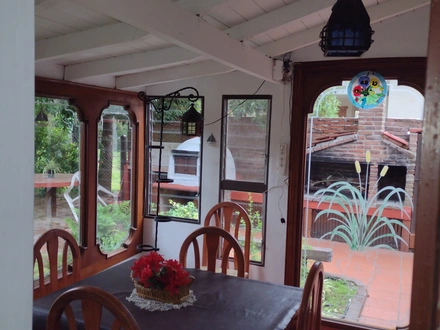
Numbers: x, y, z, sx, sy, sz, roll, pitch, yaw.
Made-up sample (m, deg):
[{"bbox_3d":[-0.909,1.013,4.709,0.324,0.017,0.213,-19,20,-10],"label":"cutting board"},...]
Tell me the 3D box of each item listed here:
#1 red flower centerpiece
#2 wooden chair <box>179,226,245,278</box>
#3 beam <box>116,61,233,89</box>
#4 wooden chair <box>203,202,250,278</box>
[{"bbox_3d":[-0.295,0.544,1.757,0.310,0.178,0.190,4,6,20],"label":"red flower centerpiece"},{"bbox_3d":[-0.115,0.883,1.952,0.450,1.000,0.500,4,5,17],"label":"wooden chair"},{"bbox_3d":[-0.365,-0.715,2.688,1.070,0.115,0.065,-3,3,21],"label":"beam"},{"bbox_3d":[-0.009,0.818,2.716,0.450,1.000,0.500,4,5,18],"label":"wooden chair"}]

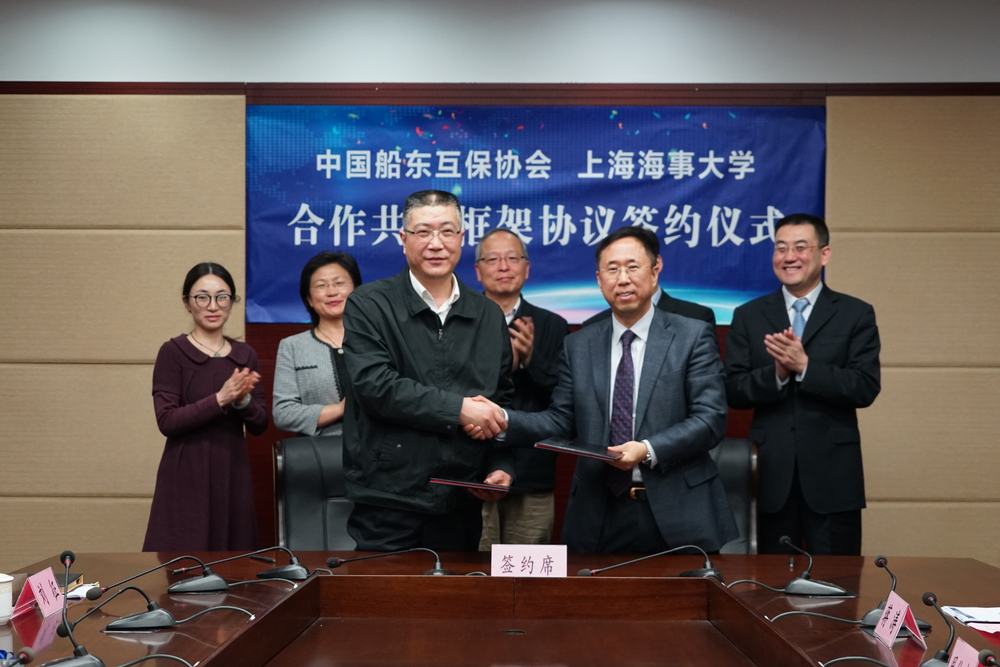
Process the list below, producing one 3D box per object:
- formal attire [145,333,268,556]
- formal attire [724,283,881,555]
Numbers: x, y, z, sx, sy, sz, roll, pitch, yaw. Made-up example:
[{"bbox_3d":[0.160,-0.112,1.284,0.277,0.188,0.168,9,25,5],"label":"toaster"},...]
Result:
[{"bbox_3d":[-0.950,0.445,6.430,0.420,0.890,0.330,0,0,-16],"label":"formal attire"},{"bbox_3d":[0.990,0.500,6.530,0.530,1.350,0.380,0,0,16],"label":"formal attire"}]

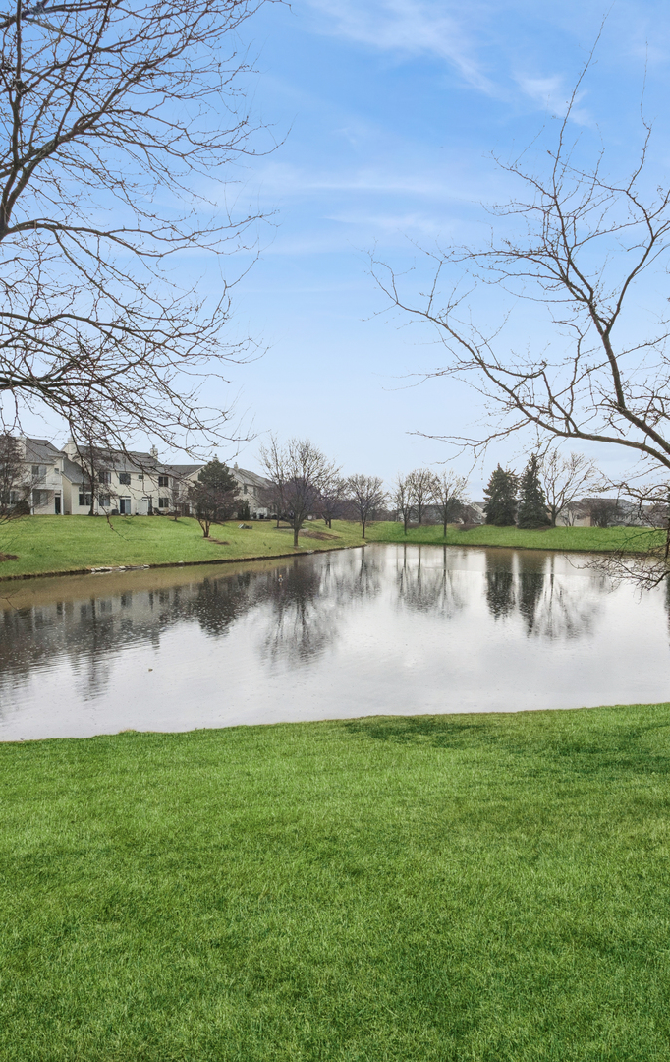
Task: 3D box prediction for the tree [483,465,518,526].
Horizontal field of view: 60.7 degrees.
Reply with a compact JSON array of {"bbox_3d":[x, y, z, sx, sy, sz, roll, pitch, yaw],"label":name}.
[{"bbox_3d":[31.580,-6.740,109.000,6.530,11.580,6.330,0,1,0],"label":"tree"}]

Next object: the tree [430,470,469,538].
[{"bbox_3d":[22.390,-5.300,112.000,7.360,13.410,7.130,0,1,0],"label":"tree"}]

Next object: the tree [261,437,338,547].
[{"bbox_3d":[-4.450,-4.940,72.000,9.600,13.910,9.310,0,1,0],"label":"tree"}]

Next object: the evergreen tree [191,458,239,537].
[{"bbox_3d":[-15.370,-4.230,73.000,6.060,10.010,5.880,0,1,0],"label":"evergreen tree"}]

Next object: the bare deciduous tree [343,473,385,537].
[{"bbox_3d":[5.630,-4.890,110.000,8.070,12.540,7.830,0,1,0],"label":"bare deciduous tree"}]

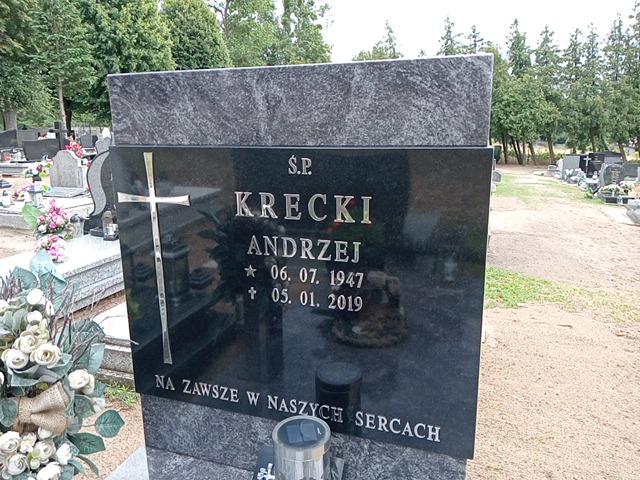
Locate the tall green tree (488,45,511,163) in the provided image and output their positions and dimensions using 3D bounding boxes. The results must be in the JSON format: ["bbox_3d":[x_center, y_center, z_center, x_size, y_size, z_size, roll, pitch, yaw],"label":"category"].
[{"bbox_3d":[8.726,-6.513,24.917,1.600,5.660,1.600,4,13,21],"label":"tall green tree"}]

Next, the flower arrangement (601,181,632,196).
[{"bbox_3d":[6.234,-1.098,10.888,0.660,0.335,0.450,4,13,21],"label":"flower arrangement"}]

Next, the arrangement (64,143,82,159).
[{"bbox_3d":[-6.191,-2.232,12.956,0.450,0.430,0.380,4,13,21],"label":"arrangement"}]

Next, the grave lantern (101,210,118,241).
[{"bbox_3d":[-2.161,-0.149,5.318,0.165,0.315,0.165,4,13,21],"label":"grave lantern"}]

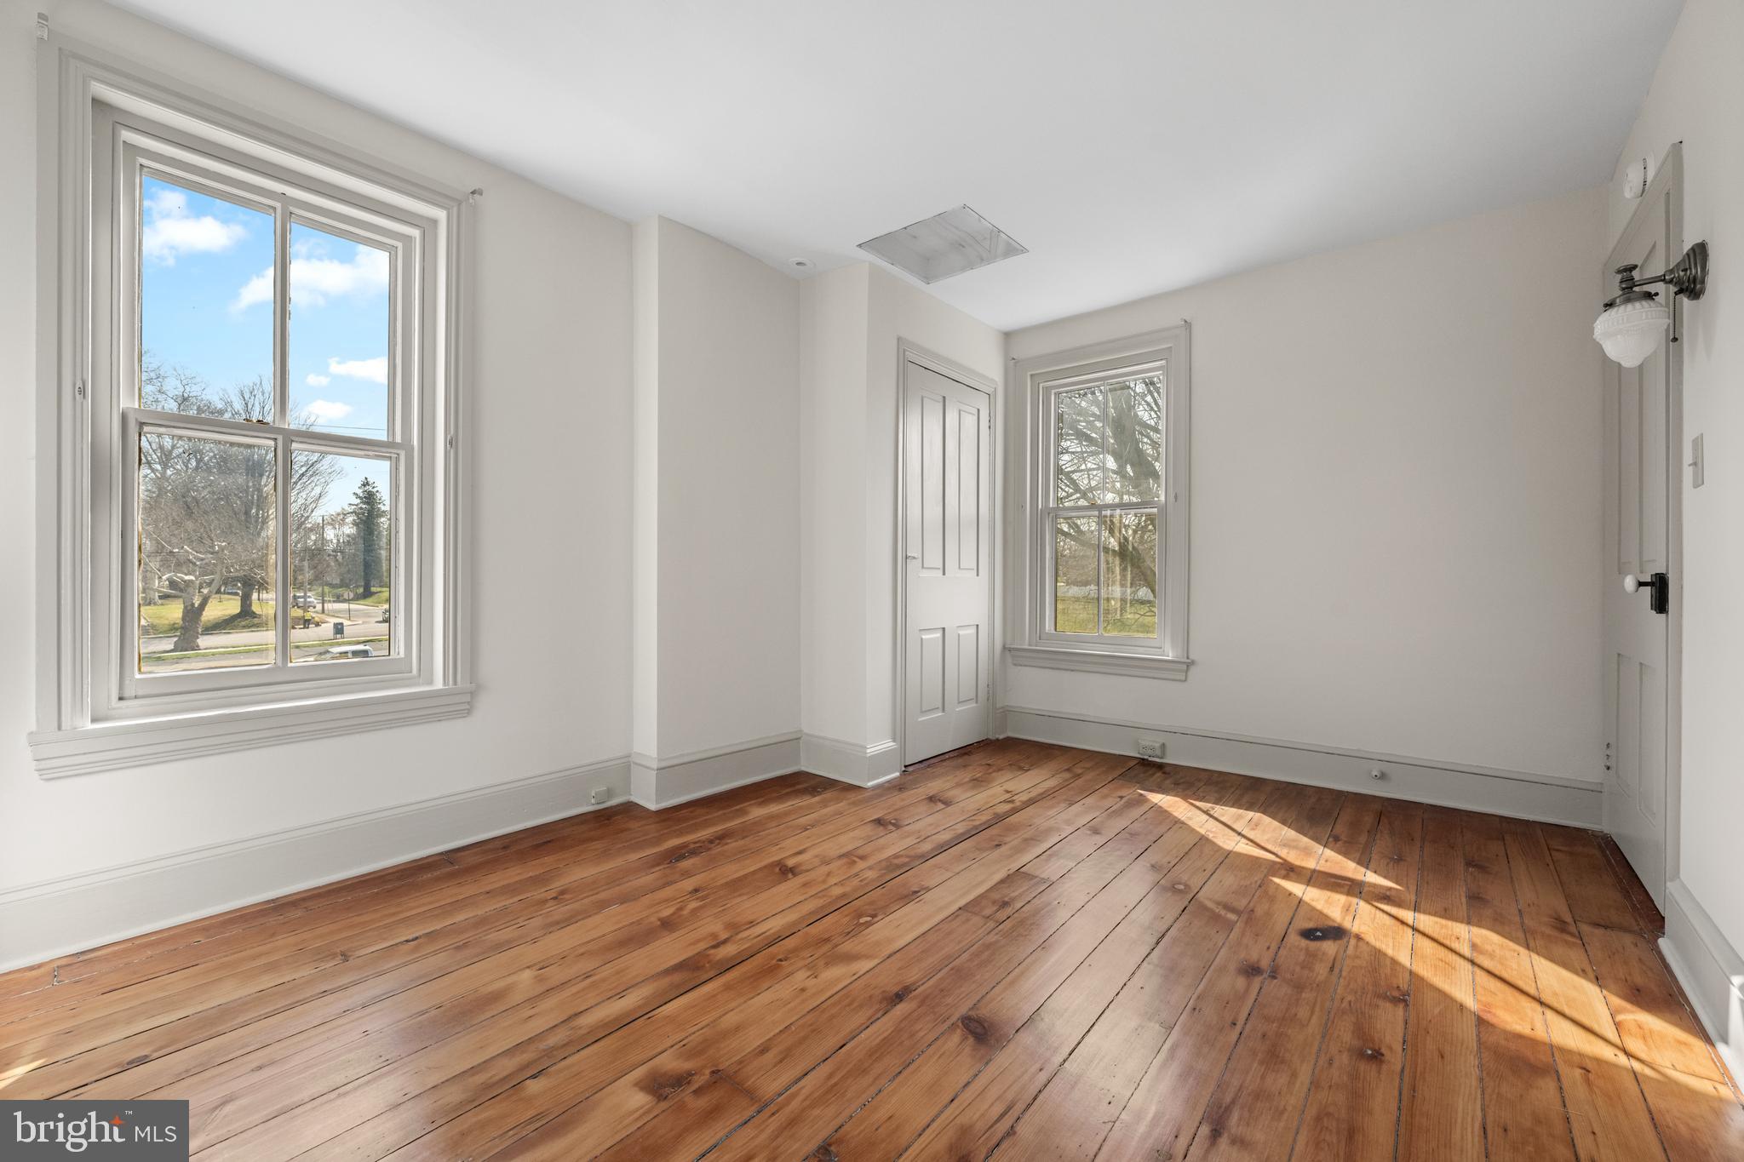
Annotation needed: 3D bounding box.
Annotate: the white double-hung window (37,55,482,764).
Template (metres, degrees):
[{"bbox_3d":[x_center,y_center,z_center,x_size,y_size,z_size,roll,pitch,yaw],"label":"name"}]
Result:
[{"bbox_3d":[-1.728,-0.413,2.017,0.131,1.779,0.965,1,0,40],"label":"white double-hung window"}]

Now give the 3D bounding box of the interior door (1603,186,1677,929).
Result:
[{"bbox_3d":[2.489,-0.089,2.187,0.045,2.032,0.844,1,0,40],"label":"interior door"}]

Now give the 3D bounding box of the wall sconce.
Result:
[{"bbox_3d":[1.802,-0.639,1.567,0.187,0.283,0.142,1,0,40],"label":"wall sconce"}]

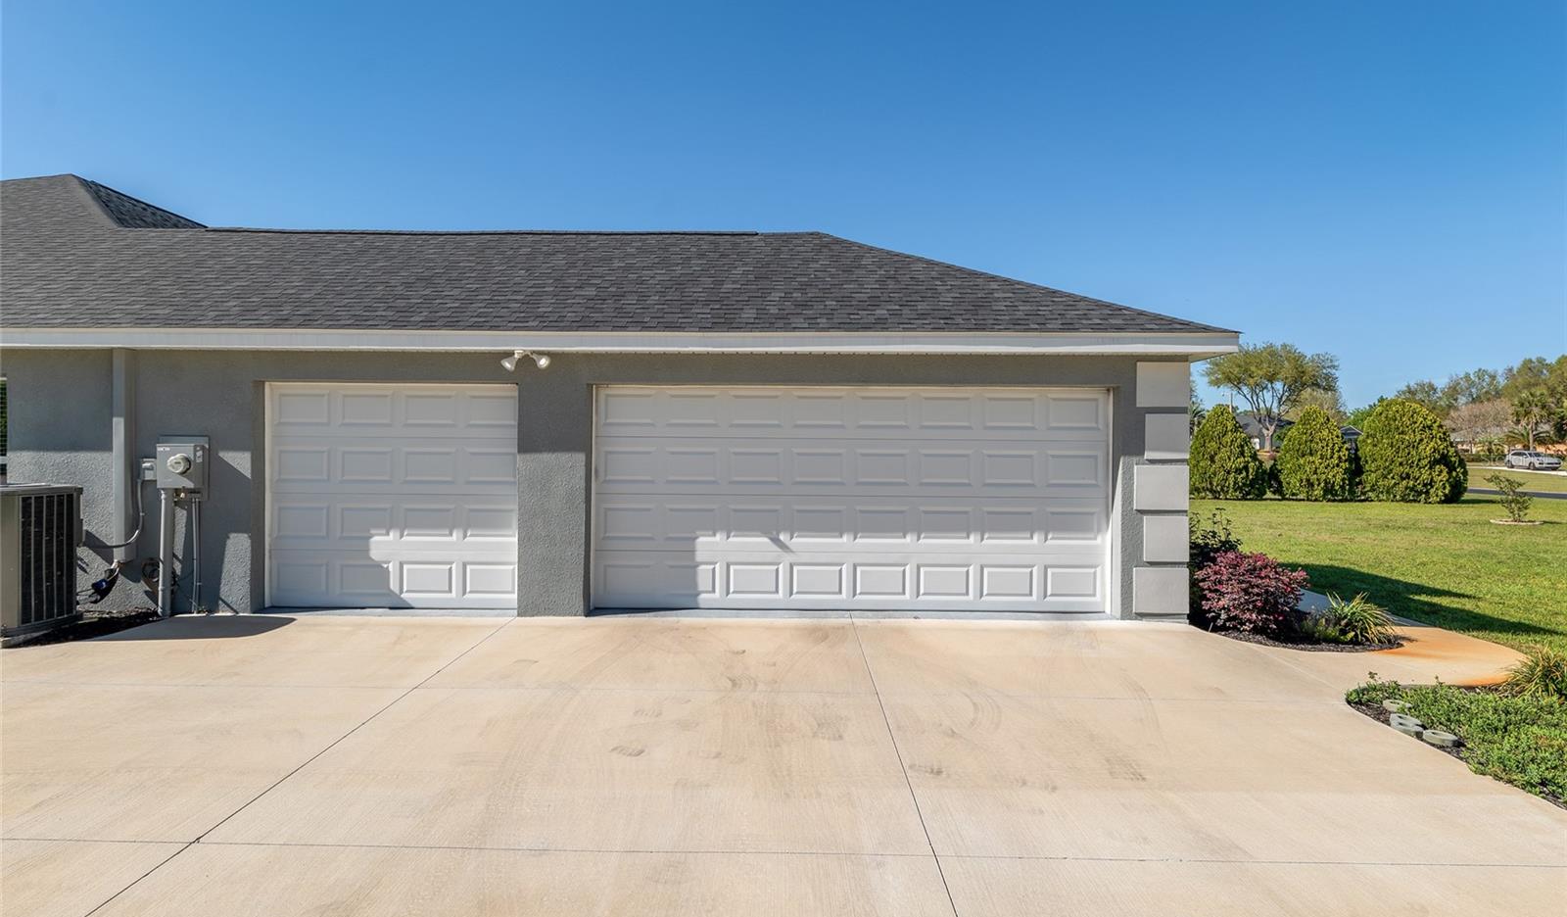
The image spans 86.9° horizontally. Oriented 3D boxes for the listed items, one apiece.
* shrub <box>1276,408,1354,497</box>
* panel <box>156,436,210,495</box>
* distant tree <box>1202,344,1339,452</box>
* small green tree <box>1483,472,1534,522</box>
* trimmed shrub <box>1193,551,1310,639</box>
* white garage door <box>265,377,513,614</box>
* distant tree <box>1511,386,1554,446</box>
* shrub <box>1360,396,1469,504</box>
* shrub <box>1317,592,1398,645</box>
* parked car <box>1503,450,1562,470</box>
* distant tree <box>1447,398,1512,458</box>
[{"bbox_3d":[18.295,-0.169,28.500,2.300,3.250,2.300,1,0,33],"label":"shrub"},{"bbox_3d":[-5.460,0.070,7.460,0.420,0.510,0.190,0,0,1],"label":"panel"},{"bbox_3d":[38.200,-4.700,65.000,9.300,8.500,9.000,0,0,1],"label":"distant tree"},{"bbox_3d":[18.800,1.020,21.400,1.100,1.270,1.050,0,0,0],"label":"small green tree"},{"bbox_3d":[4.418,1.212,7.800,0.950,0.720,0.950,1,0,30],"label":"trimmed shrub"},{"bbox_3d":[-3.658,0.351,7.800,2.440,2.140,0.070,0,0,0],"label":"white garage door"},{"bbox_3d":[72.400,-3.400,80.000,3.500,7.000,3.500,0,0,1],"label":"distant tree"},{"bbox_3d":[20.950,-0.270,27.500,2.950,3.450,2.950,0,0,1],"label":"shrub"},{"bbox_3d":[4.750,1.300,6.850,0.620,0.420,0.600,0,0,1],"label":"shrub"},{"bbox_3d":[63.490,0.207,70.000,1.850,1.580,4.600,0,0,15],"label":"parked car"},{"bbox_3d":[67.348,-2.841,80.000,5.000,5.900,5.000,1,0,40],"label":"distant tree"}]

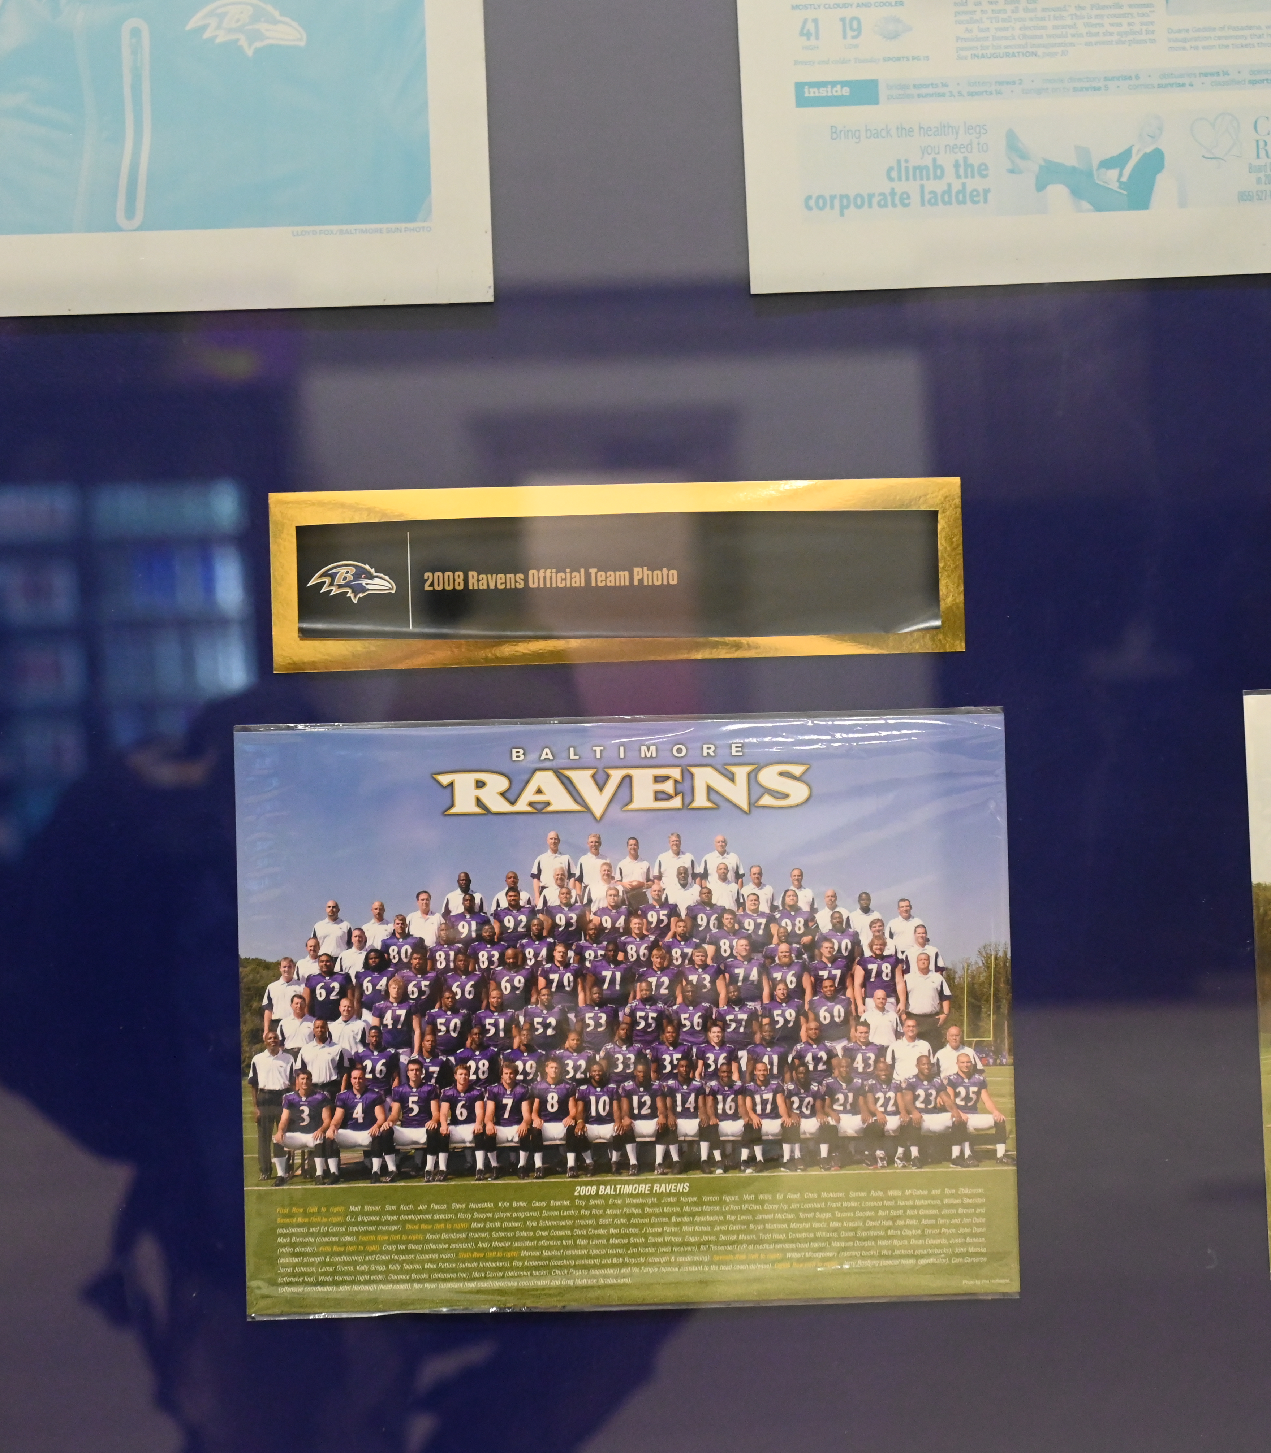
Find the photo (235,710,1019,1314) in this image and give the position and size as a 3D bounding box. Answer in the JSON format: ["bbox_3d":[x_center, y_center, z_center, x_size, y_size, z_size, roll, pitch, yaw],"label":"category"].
[{"bbox_3d":[-0.003,0.107,1.580,0.287,0.221,0.006,-1,-1,-2],"label":"photo"}]

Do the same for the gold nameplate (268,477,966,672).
[{"bbox_3d":[-0.006,-0.057,1.583,0.258,0.066,0.008,-2,-1,-2],"label":"gold nameplate"}]

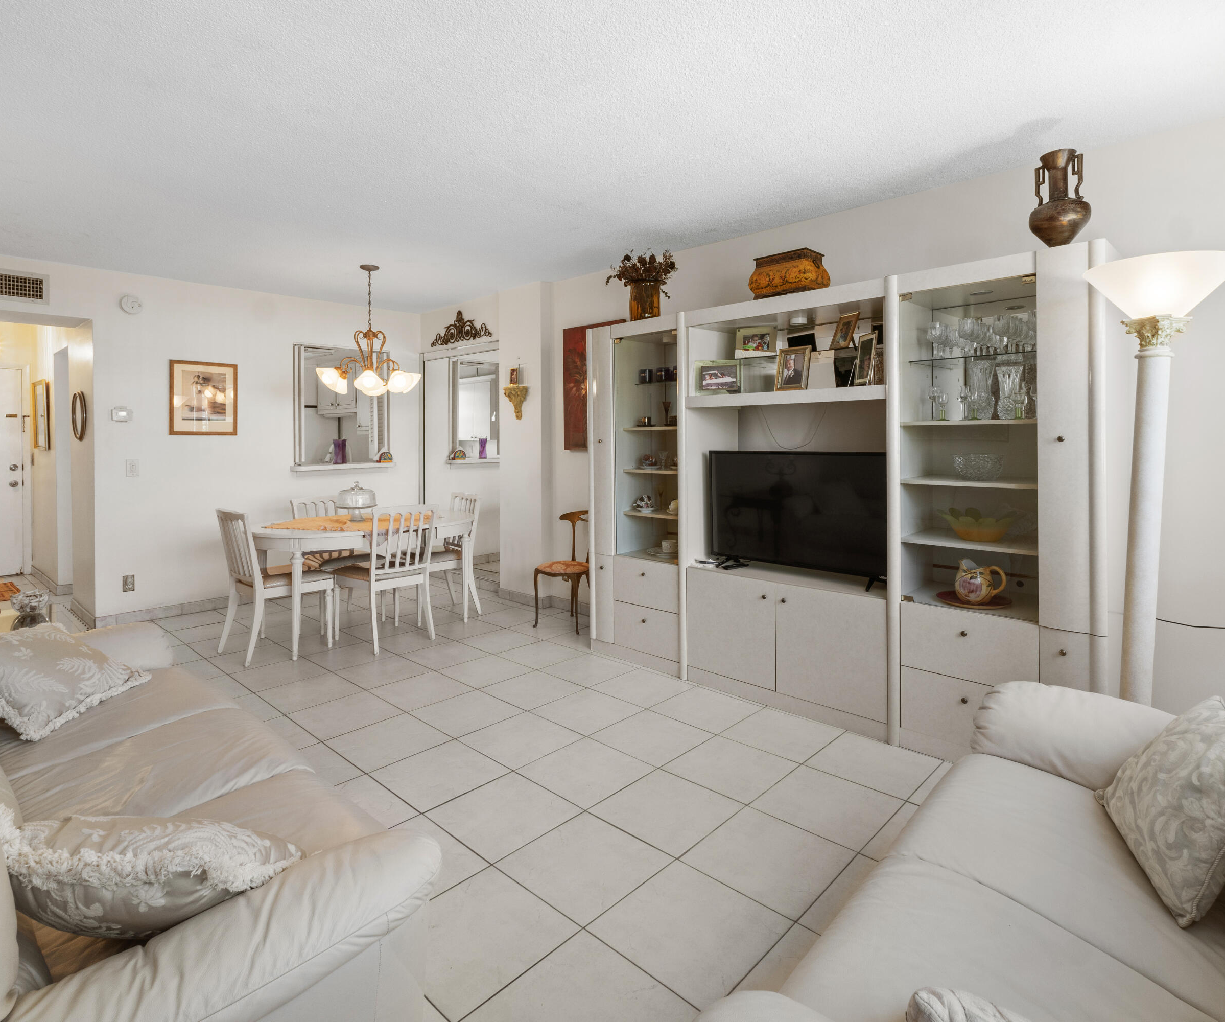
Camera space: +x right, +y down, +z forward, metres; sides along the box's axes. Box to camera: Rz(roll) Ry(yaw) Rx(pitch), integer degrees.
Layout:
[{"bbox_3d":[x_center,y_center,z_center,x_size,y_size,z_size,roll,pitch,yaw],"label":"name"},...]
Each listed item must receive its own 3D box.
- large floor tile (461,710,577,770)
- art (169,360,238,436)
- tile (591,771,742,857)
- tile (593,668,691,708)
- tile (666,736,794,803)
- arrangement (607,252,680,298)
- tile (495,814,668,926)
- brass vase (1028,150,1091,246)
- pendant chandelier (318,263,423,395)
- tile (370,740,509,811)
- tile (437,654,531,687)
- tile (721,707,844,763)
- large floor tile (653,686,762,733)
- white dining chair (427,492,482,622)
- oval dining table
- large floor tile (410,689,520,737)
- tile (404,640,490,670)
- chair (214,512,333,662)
[{"bbox_3d":[-0.406,1.013,2.844,0.403,0.010,0.403,5,8,43],"label":"large floor tile"},{"bbox_3d":[-3.207,-0.879,5.030,0.025,0.572,0.473,5,8,43],"label":"art"},{"bbox_3d":[0.193,1.066,2.289,0.403,0.010,0.403,5,8,43],"label":"tile"},{"bbox_3d":[0.167,0.970,3.503,0.415,0.010,0.415,5,7,44],"label":"tile"},{"bbox_3d":[0.474,1.039,2.586,0.402,0.012,0.404,5,7,42],"label":"tile"},{"bbox_3d":[0.186,-1.501,4.043,0.410,0.290,0.370,5,7,44],"label":"arrangement"},{"bbox_3d":[-0.082,1.094,1.981,0.402,0.012,0.404,5,7,42],"label":"tile"},{"bbox_3d":[1.687,-1.161,2.410,0.193,0.352,0.197,-5,7,-43],"label":"brass vase"},{"bbox_3d":[-1.641,-1.214,4.300,0.660,0.870,0.660,4,6,43],"label":"pendant chandelier"},{"bbox_3d":[-0.665,1.019,2.475,0.390,0.012,0.390,5,8,43],"label":"tile"},{"bbox_3d":[-0.704,0.909,3.600,0.390,0.012,0.390,5,8,43],"label":"tile"},{"bbox_3d":[0.783,1.030,2.949,0.415,0.010,0.415,5,7,44],"label":"tile"},{"bbox_3d":[0.471,0.983,3.167,0.402,0.012,0.404,5,7,42],"label":"large floor tile"},{"bbox_3d":[-1.346,0.347,4.870,0.465,0.905,0.550,5,7,42],"label":"white dining chair"},{"bbox_3d":[-1.765,0.463,4.647,1.580,0.755,0.940,-5,7,-42],"label":"oval dining table"},{"bbox_3d":[-0.685,0.964,3.038,0.390,0.012,0.390,5,8,43],"label":"large floor tile"},{"bbox_3d":[-1.024,0.901,3.974,0.403,0.010,0.403,5,8,43],"label":"tile"},{"bbox_3d":[-2.223,0.447,4.184,0.470,0.895,0.550,5,7,44],"label":"chair"}]

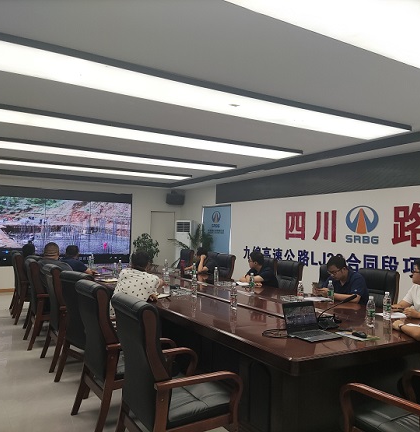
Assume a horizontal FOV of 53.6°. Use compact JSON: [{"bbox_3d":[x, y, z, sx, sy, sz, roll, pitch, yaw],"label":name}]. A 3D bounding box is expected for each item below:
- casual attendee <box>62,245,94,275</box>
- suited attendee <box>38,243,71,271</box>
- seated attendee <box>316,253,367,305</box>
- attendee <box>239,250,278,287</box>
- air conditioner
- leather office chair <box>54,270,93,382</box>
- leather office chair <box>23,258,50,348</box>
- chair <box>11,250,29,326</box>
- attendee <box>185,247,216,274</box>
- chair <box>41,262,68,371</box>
[{"bbox_3d":[-2.164,1.072,6.358,0.580,1.250,0.850,-1,-3,37],"label":"casual attendee"},{"bbox_3d":[-2.037,1.019,5.617,0.580,1.300,0.750,0,-2,19],"label":"suited attendee"},{"bbox_3d":[1.526,1.062,4.771,0.800,1.220,0.570,2,-3,-31],"label":"seated attendee"},{"bbox_3d":[0.657,1.103,5.947,0.720,1.210,0.530,1,-2,-16],"label":"attendee"},{"bbox_3d":[-0.696,1.042,11.880,0.500,1.770,0.360,0,-2,14],"label":"air conditioner"},{"bbox_3d":[-1.018,1.073,3.998,0.680,1.070,0.650,3,-3,-41],"label":"leather office chair"},{"bbox_3d":[-2.080,1.115,5.528,0.680,1.100,0.630,2,-3,-31],"label":"leather office chair"},{"bbox_3d":[-2.895,1.161,6.917,0.680,1.100,0.630,2,-3,-31],"label":"chair"},{"bbox_3d":[-0.249,1.165,7.592,0.720,1.200,0.530,1,-2,-16],"label":"attendee"},{"bbox_3d":[-1.495,1.095,4.681,0.680,1.070,0.650,2,-3,-31],"label":"chair"}]

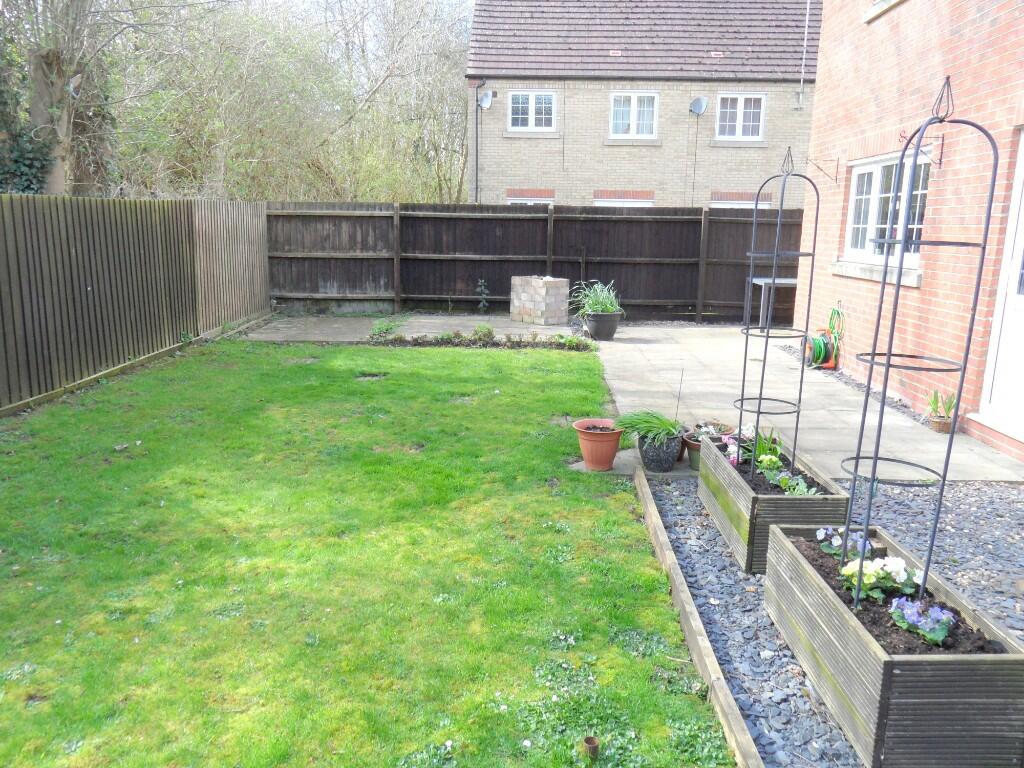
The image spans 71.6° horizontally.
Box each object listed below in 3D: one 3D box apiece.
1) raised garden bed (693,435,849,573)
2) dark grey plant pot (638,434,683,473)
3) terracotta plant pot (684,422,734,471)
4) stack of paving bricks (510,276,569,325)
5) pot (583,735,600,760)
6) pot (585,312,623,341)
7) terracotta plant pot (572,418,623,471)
[{"bbox_3d":[1.297,0.588,3.673,0.430,0.365,0.926,1,13,0],"label":"raised garden bed"},{"bbox_3d":[0.962,0.431,4.617,0.282,0.243,0.282,1,13,2],"label":"dark grey plant pot"},{"bbox_3d":[1.275,0.435,4.660,0.300,0.225,0.300,1,13,2],"label":"terracotta plant pot"},{"bbox_3d":[0.441,-1.351,11.461,0.490,0.705,0.820,-10,16,-39],"label":"stack of paving bricks"},{"bbox_3d":[0.236,1.083,2.110,0.044,0.053,0.044,1,13,0],"label":"pot"},{"bbox_3d":[1.266,-0.803,9.830,0.510,0.375,0.510,1,13,2],"label":"pot"},{"bbox_3d":[0.565,0.404,4.632,0.325,0.285,0.325,1,13,2],"label":"terracotta plant pot"}]

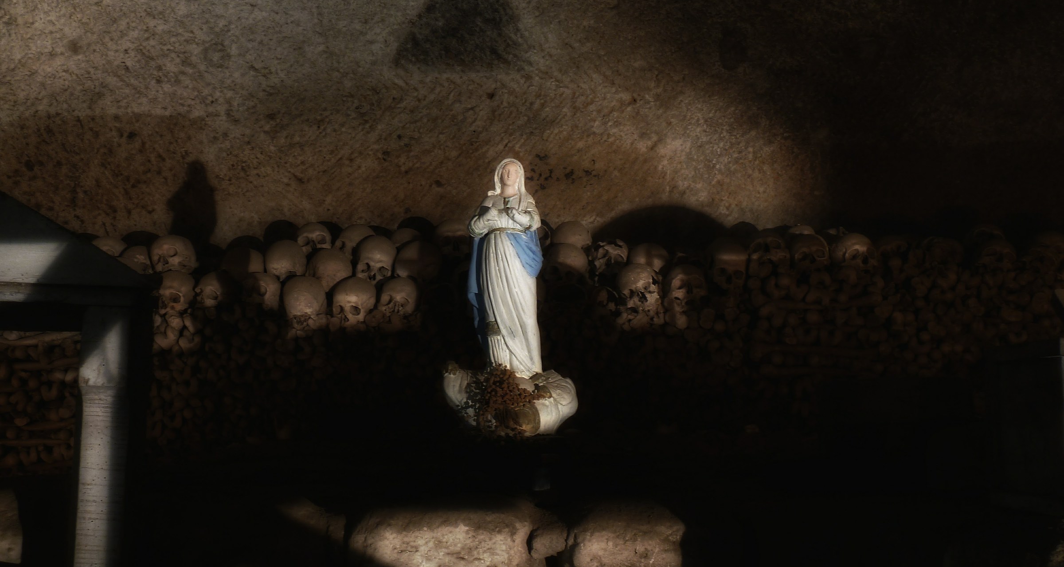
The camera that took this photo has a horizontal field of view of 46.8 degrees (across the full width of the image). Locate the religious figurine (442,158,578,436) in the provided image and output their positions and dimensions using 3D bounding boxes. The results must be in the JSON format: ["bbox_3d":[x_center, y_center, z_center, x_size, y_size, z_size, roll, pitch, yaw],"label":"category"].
[{"bbox_3d":[-0.048,0.026,2.700,0.290,0.610,0.220,-1,-6,5],"label":"religious figurine"}]

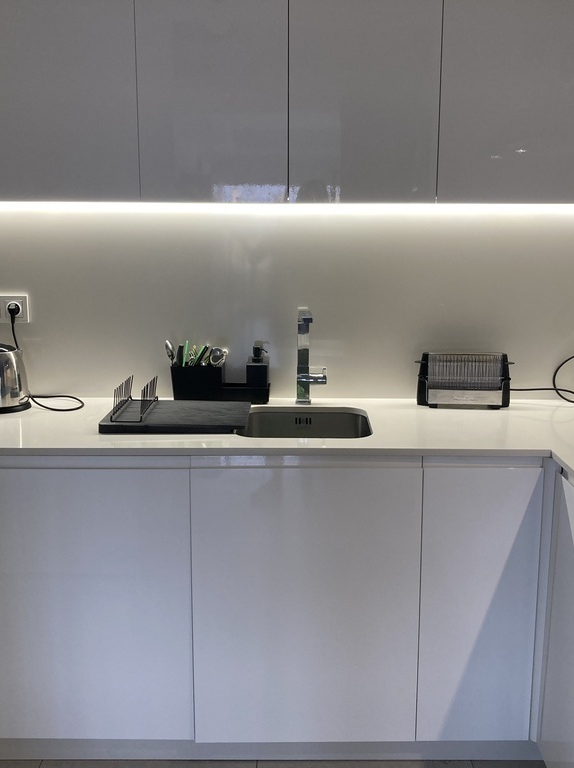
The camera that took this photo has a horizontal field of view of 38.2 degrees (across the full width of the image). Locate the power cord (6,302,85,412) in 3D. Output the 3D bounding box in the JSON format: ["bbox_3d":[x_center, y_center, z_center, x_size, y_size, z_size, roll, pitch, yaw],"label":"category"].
[{"bbox_3d":[-0.753,-0.089,2.553,0.250,0.310,0.200,0,11,0],"label":"power cord"}]

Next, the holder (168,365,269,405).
[{"bbox_3d":[-0.205,-0.004,2.618,0.305,0.120,0.100,0,11,0],"label":"holder"}]

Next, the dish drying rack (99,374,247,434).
[{"bbox_3d":[-0.306,0.051,2.359,0.397,0.112,0.300,0,11,0],"label":"dish drying rack"}]

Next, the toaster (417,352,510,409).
[{"bbox_3d":[0.548,-0.014,2.561,0.290,0.166,0.110,1,11,4],"label":"toaster"}]

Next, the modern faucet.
[{"bbox_3d":[0.079,-0.065,2.465,0.098,0.302,0.270,0,11,-2],"label":"modern faucet"}]

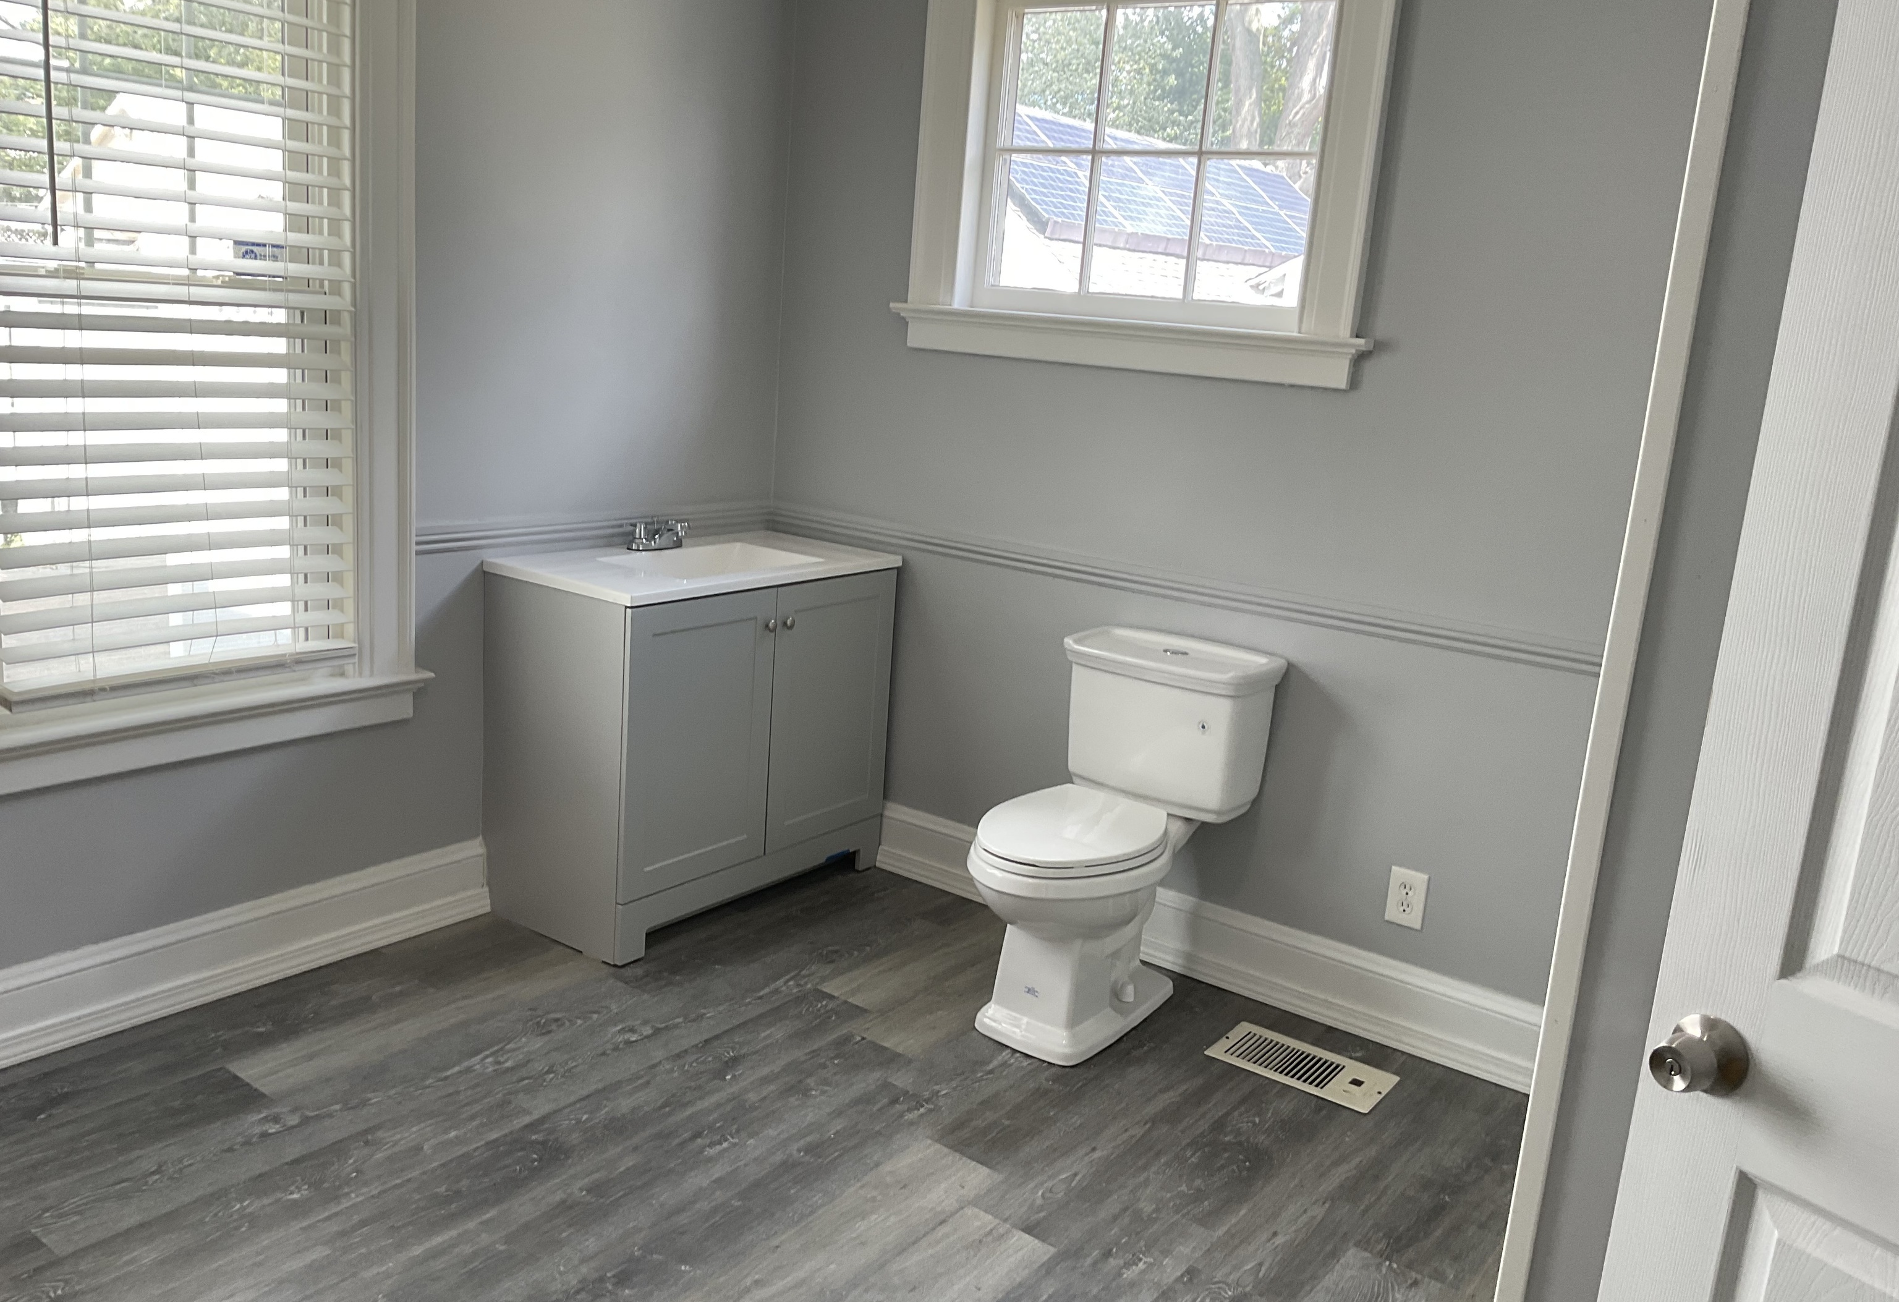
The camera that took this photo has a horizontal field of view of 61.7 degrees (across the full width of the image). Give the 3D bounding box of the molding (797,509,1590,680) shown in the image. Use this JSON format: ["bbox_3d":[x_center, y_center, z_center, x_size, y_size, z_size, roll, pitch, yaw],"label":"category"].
[{"bbox_3d":[0.382,-0.180,3.687,2.190,0.064,0.022,13,16,35],"label":"molding"}]

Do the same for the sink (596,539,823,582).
[{"bbox_3d":[-0.571,-0.156,3.836,0.290,0.125,0.485,13,16,35],"label":"sink"}]

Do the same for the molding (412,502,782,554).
[{"bbox_3d":[-0.816,-0.306,3.872,0.022,0.062,1.120,13,16,35],"label":"molding"}]

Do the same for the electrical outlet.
[{"bbox_3d":[0.971,0.524,3.371,0.079,0.122,0.008,13,16,35],"label":"electrical outlet"}]

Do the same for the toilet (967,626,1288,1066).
[{"bbox_3d":[0.318,0.407,3.368,0.435,0.776,0.710,13,16,35],"label":"toilet"}]

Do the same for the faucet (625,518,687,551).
[{"bbox_3d":[-0.696,-0.289,3.920,0.135,0.077,0.195,13,16,35],"label":"faucet"}]

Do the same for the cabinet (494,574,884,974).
[{"bbox_3d":[-0.618,0.196,3.914,0.475,0.810,0.917,13,16,35],"label":"cabinet"}]

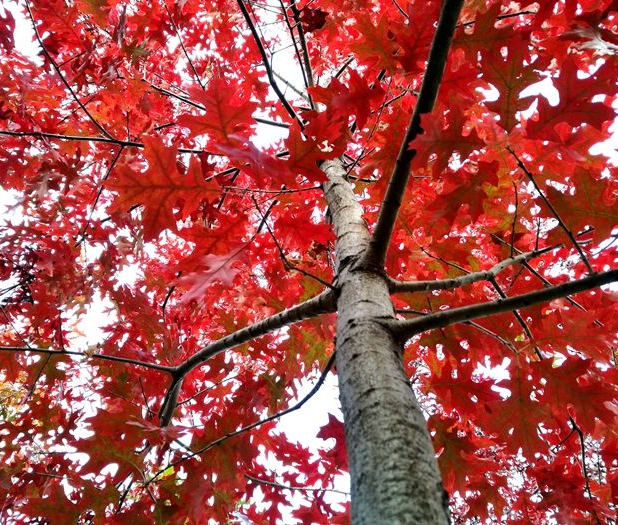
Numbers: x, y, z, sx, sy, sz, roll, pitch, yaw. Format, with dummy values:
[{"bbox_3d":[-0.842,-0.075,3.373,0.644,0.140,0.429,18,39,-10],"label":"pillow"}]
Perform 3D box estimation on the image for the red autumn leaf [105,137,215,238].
[{"bbox_3d":[-0.222,-0.113,0.820,0.160,0.035,0.145,-5,-60,-9],"label":"red autumn leaf"}]

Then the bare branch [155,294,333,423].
[{"bbox_3d":[-0.161,0.187,1.087,0.536,0.101,0.108,-39,-66,19],"label":"bare branch"}]

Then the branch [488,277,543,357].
[{"bbox_3d":[0.454,0.119,1.184,0.021,0.015,0.261,-32,-68,16],"label":"branch"}]

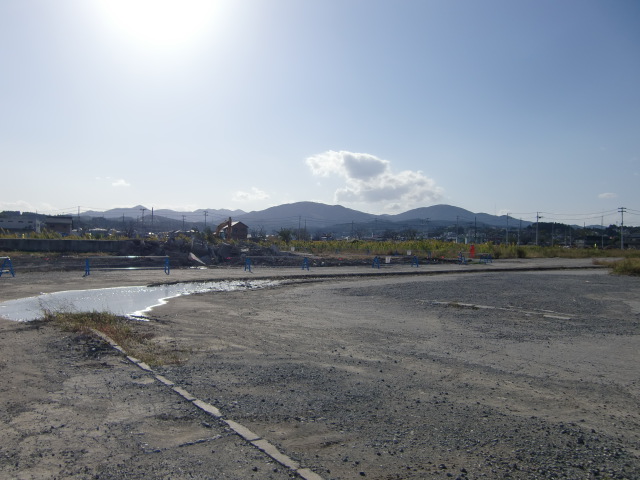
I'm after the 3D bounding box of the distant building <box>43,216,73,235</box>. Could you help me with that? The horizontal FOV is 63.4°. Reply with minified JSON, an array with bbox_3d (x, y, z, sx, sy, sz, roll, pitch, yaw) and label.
[{"bbox_3d":[-65.717,-2.345,129.980,6.600,6.611,6.500,1,0,-23],"label":"distant building"}]

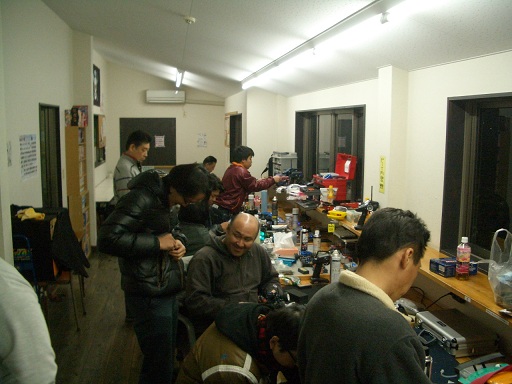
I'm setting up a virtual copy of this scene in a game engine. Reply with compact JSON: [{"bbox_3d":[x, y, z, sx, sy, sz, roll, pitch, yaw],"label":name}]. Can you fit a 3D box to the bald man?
[{"bbox_3d":[-0.060,0.727,2.900,0.600,1.200,0.800,-6,10,-38],"label":"bald man"}]

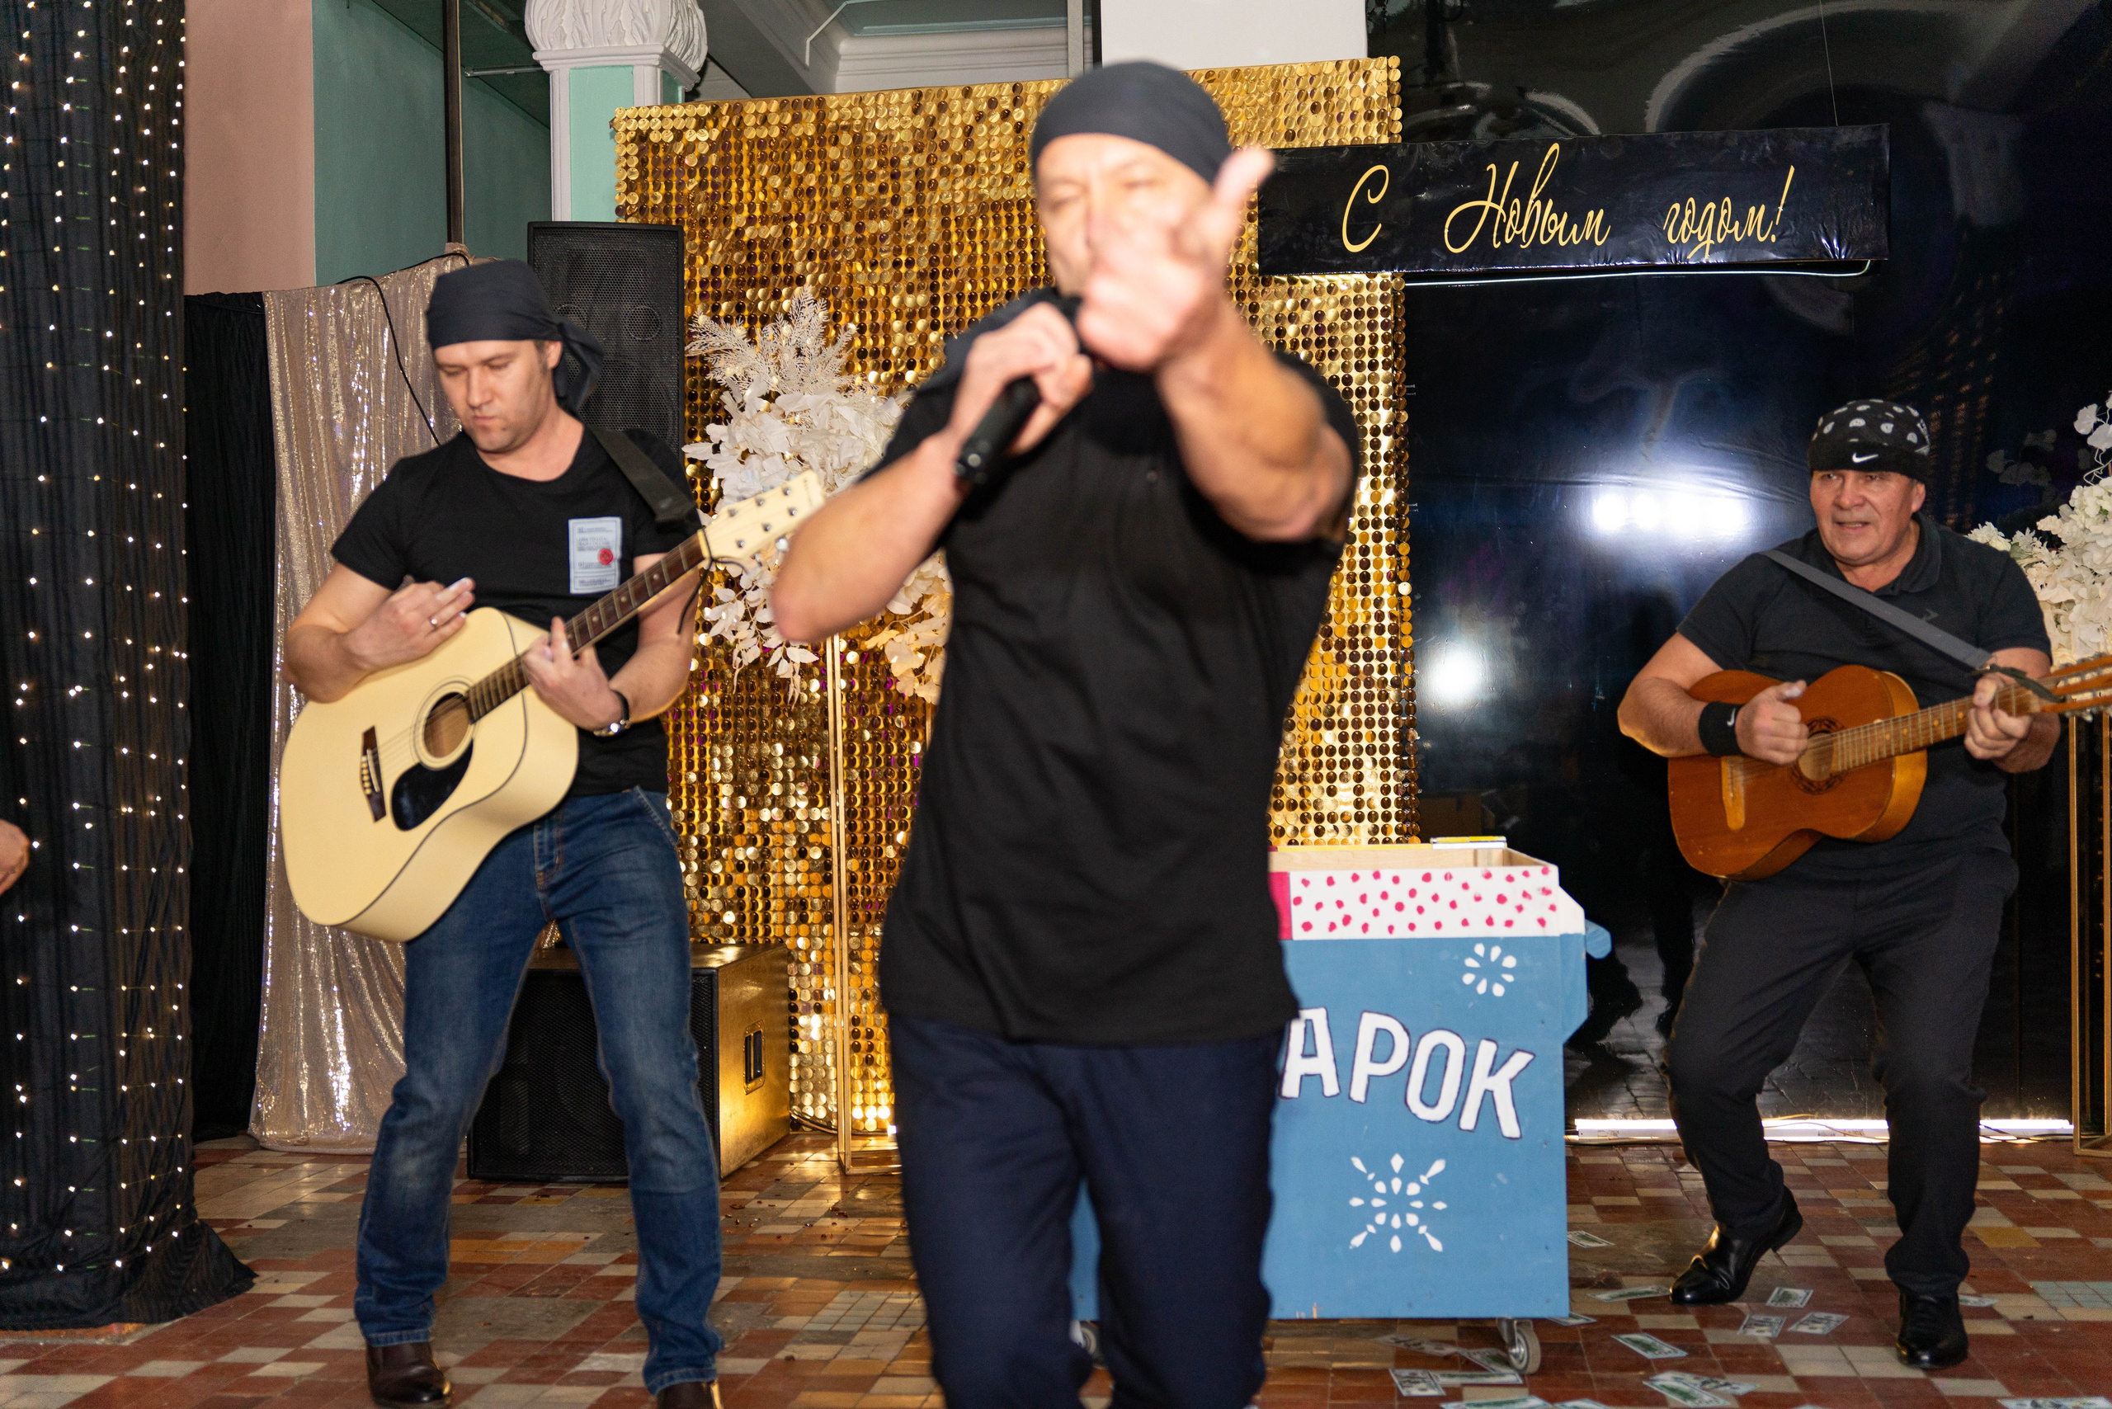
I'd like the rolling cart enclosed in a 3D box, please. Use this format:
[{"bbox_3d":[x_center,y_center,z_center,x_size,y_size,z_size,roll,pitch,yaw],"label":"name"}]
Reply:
[{"bbox_3d":[0.433,0.637,4.163,0.879,0.737,0.707,-1,-1,5],"label":"rolling cart"}]

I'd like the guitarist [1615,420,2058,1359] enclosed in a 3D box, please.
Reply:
[{"bbox_3d":[1.300,0.278,4.007,0.707,1.530,0.646,-2,-1,18],"label":"guitarist"}]

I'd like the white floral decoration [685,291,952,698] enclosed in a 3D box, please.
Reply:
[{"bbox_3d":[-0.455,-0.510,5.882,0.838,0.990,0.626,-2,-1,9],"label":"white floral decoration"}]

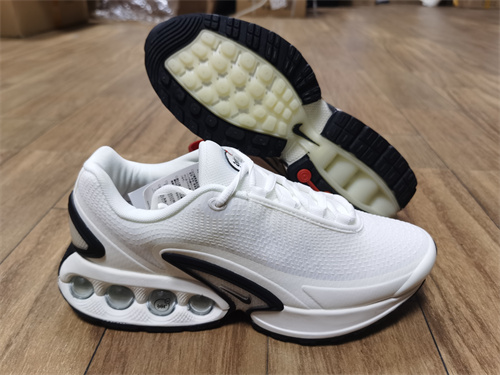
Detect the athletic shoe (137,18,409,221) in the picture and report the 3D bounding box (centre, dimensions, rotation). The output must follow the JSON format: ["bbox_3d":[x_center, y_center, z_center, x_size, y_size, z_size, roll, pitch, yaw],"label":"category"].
[{"bbox_3d":[0.037,-0.064,0.407,0.298,0.108,0.125,36,6,-13],"label":"athletic shoe"}]

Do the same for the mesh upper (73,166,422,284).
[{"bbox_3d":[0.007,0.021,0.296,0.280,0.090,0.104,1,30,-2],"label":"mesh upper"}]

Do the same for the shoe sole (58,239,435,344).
[{"bbox_3d":[0.000,0.063,0.321,0.298,0.056,0.108,1,30,-2],"label":"shoe sole"}]

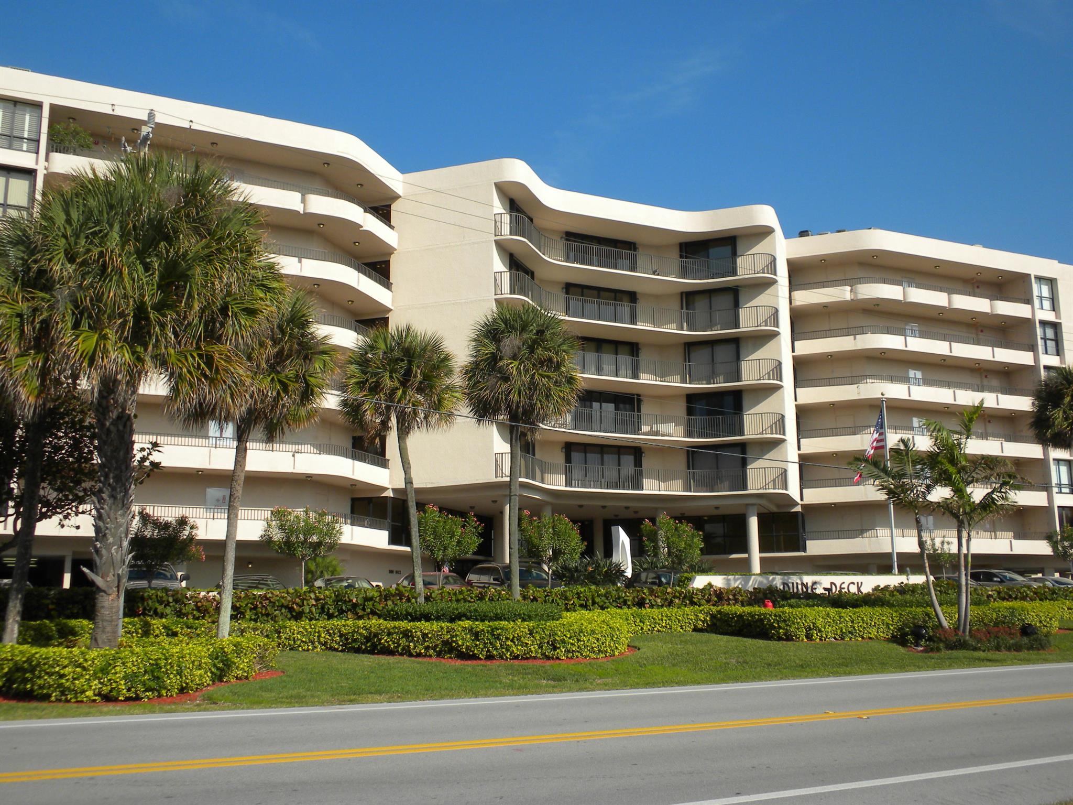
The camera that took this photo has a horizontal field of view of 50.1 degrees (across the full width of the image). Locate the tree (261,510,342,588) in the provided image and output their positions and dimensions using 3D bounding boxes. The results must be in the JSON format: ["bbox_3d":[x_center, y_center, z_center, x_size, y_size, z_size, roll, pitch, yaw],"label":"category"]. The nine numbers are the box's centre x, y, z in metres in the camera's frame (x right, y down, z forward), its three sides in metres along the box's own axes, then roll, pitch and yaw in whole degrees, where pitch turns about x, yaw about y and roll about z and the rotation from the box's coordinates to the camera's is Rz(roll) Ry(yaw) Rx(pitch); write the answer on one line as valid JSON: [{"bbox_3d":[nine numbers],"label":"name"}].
[{"bbox_3d":[-6.120,4.283,29.540,2.100,3.185,2.100,4,-11,-27],"label":"tree"}]

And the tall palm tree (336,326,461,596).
[{"bbox_3d":[-3.374,1.815,28.117,3.022,7.637,2.871,-1,-10,0],"label":"tall palm tree"}]

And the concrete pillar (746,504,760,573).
[{"bbox_3d":[10.605,7.470,55.700,0.630,4.900,0.630,5,-12,-28],"label":"concrete pillar"}]

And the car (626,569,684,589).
[{"bbox_3d":[4.241,6.256,37.882,1.800,1.450,4.700,4,-11,-27],"label":"car"}]

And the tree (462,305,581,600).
[{"bbox_3d":[-0.354,1.544,28.159,2.941,8.127,2.794,-1,-10,0],"label":"tree"}]

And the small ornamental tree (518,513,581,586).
[{"bbox_3d":[0.433,4.717,32.740,1.850,3.181,1.850,0,-9,0],"label":"small ornamental tree"}]

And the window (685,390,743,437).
[{"bbox_3d":[9.026,0.624,58.012,2.850,2.300,0.150,-5,-10,25],"label":"window"}]

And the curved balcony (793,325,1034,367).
[{"bbox_3d":[21.549,-2.958,65.418,14.826,1.270,4.464,3,-11,-22],"label":"curved balcony"}]

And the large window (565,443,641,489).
[{"bbox_3d":[3.511,3.355,58.650,4.500,2.400,0.200,5,-11,-27],"label":"large window"}]

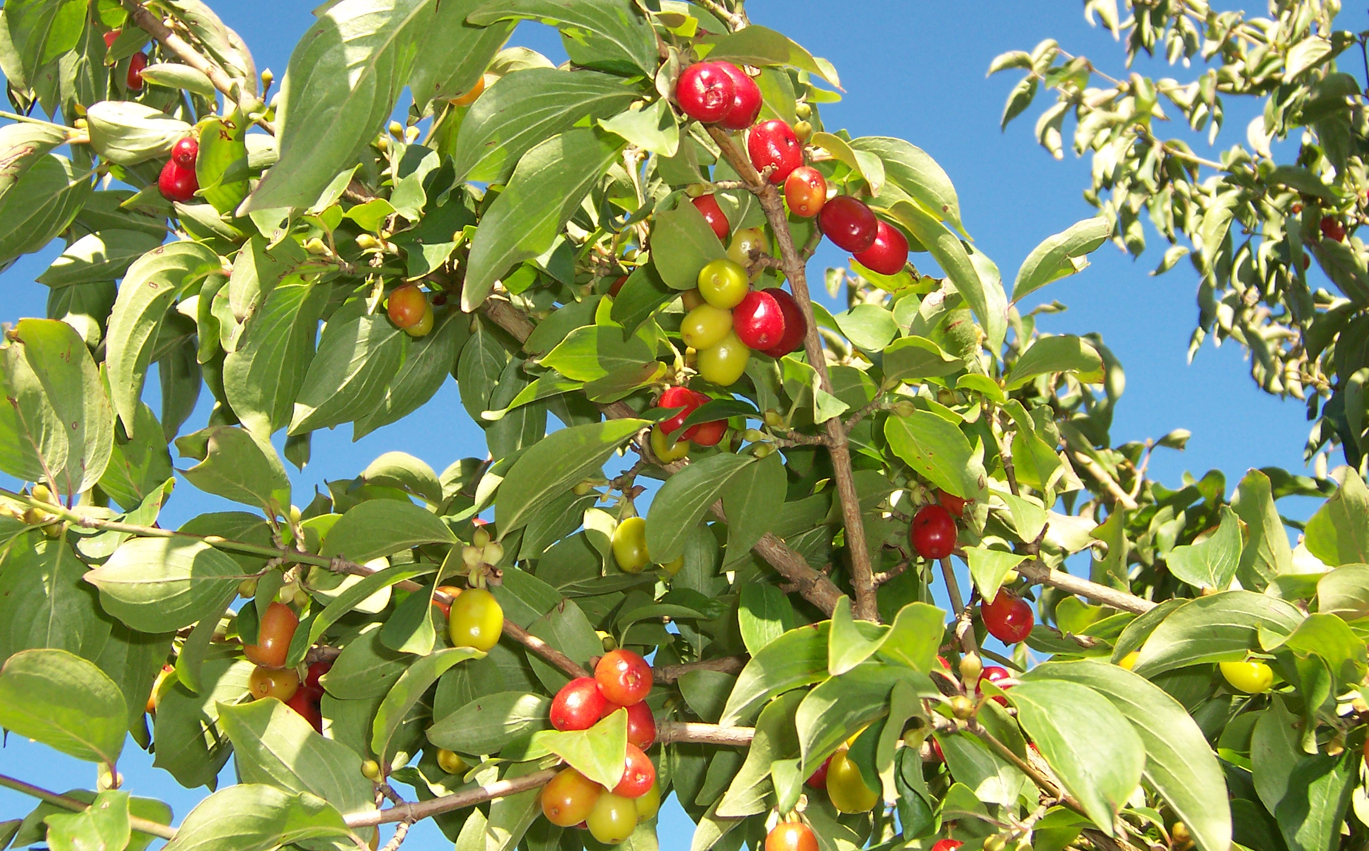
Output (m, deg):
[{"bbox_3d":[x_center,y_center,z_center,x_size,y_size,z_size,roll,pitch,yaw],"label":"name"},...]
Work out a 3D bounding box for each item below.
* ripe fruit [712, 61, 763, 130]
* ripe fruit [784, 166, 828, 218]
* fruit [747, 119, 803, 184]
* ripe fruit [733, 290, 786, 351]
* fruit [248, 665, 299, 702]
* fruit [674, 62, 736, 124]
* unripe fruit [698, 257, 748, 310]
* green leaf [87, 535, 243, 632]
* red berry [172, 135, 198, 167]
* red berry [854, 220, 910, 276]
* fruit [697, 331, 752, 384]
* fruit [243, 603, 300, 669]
[{"bbox_3d":[0.013,-0.090,0.430,0.014,0.017,0.014,-20,-18,-6],"label":"ripe fruit"},{"bbox_3d":[0.032,-0.062,0.420,0.012,0.014,0.012,3,-24,1],"label":"ripe fruit"},{"bbox_3d":[0.024,-0.074,0.425,0.014,0.017,0.014,-14,-15,-4],"label":"fruit"},{"bbox_3d":[0.022,-0.032,0.475,0.016,0.019,0.016,-8,-41,0],"label":"ripe fruit"},{"bbox_3d":[-0.126,0.078,0.487,0.015,0.018,0.015,5,-68,14],"label":"fruit"},{"bbox_3d":[0.006,-0.098,0.467,0.017,0.017,0.019,-3,15,-11],"label":"fruit"},{"bbox_3d":[0.011,-0.042,0.468,0.015,0.015,0.018,1,12,6],"label":"unripe fruit"},{"bbox_3d":[-0.156,0.047,0.475,0.048,0.029,0.009,1,-9,-6],"label":"green leaf"},{"bbox_3d":[-0.202,-0.111,0.640,0.011,0.014,0.011,-13,-48,0],"label":"red berry"},{"bbox_3d":[0.064,-0.058,0.515,0.016,0.020,0.016,-43,-27,0],"label":"red berry"},{"bbox_3d":[0.011,-0.018,0.425,0.014,0.015,0.014,11,-21,3],"label":"fruit"},{"bbox_3d":[-0.125,0.063,0.480,0.015,0.020,0.015,12,-9,0],"label":"fruit"}]

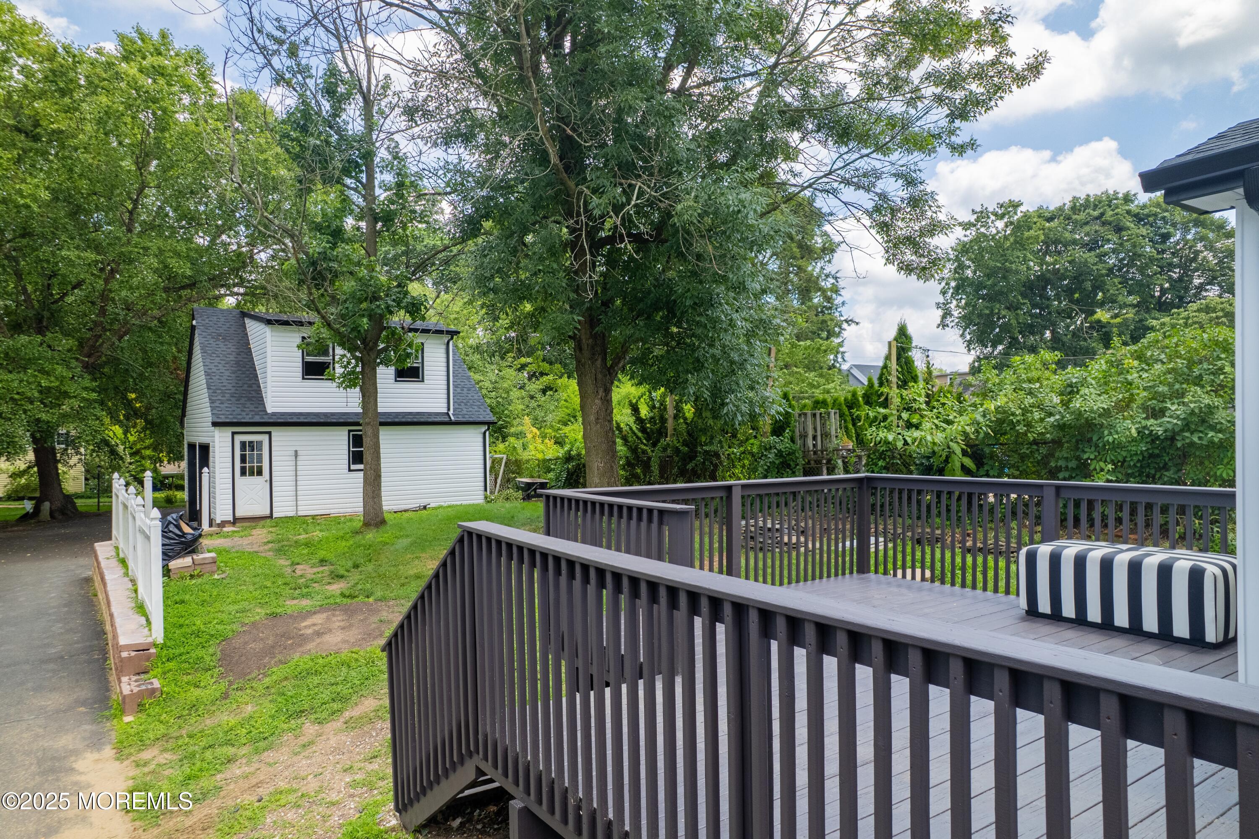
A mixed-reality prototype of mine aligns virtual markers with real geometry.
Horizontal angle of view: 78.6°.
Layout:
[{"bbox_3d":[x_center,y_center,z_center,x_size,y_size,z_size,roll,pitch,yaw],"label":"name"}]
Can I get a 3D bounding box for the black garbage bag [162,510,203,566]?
[{"bbox_3d":[-7.052,1.881,12.000,0.720,0.820,0.660,0,-1,-34],"label":"black garbage bag"}]

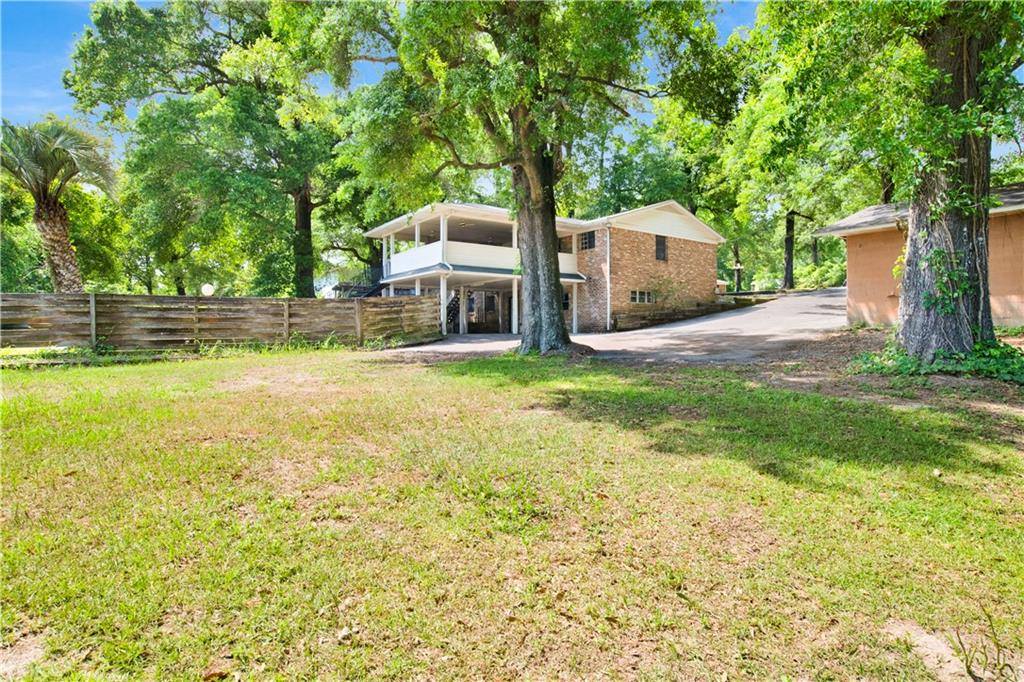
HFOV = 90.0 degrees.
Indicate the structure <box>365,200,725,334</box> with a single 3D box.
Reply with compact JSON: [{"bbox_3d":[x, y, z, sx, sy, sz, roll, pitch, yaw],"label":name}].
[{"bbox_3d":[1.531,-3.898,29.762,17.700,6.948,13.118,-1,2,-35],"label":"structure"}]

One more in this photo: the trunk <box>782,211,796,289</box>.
[{"bbox_3d":[20.605,-6.774,37.919,0.900,5.828,0.850,0,2,0],"label":"trunk"}]

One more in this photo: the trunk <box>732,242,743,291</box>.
[{"bbox_3d":[19.828,-6.462,44.939,0.720,4.396,0.620,0,2,0],"label":"trunk"}]

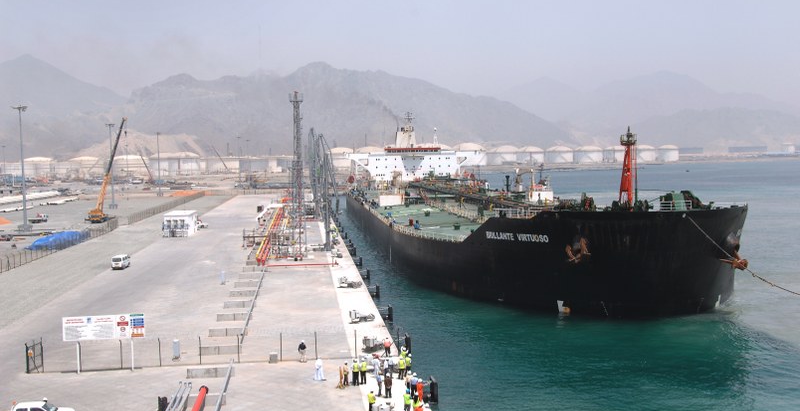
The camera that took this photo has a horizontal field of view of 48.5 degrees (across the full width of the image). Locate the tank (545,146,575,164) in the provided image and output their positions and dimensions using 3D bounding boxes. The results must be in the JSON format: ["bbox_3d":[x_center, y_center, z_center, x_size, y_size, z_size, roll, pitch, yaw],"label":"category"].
[{"bbox_3d":[231.350,-72.390,1285.000,40.000,25.500,40.000,-1,3,0],"label":"tank"}]

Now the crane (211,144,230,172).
[{"bbox_3d":[-207.950,-53.960,1030.000,24.500,33.500,5.000,-1,3,0],"label":"crane"}]

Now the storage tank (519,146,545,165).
[{"bbox_3d":[187.890,-71.540,1275.000,40.000,25.500,40.000,-1,3,0],"label":"storage tank"}]

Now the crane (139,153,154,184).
[{"bbox_3d":[-185.640,-26.950,650.000,12.000,24.000,4.000,-1,3,0],"label":"crane"}]

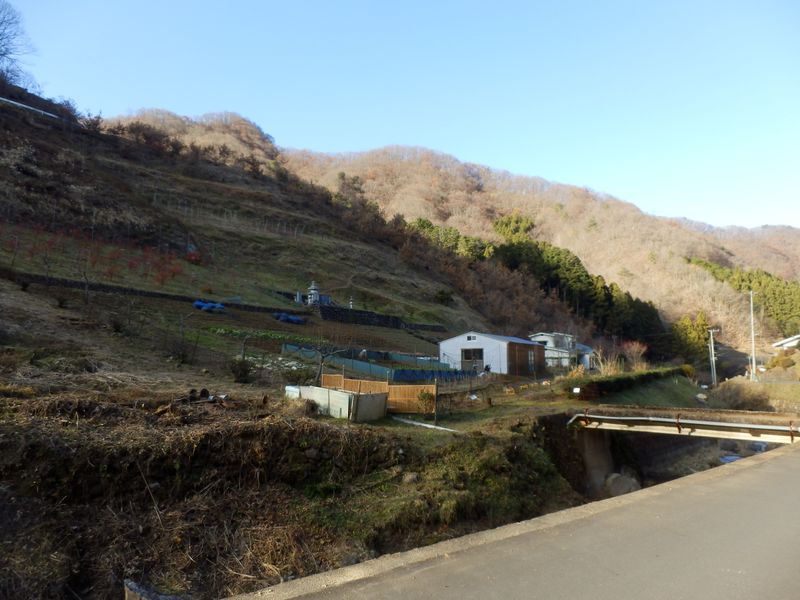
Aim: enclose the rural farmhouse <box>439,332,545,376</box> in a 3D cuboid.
[{"bbox_3d":[9.838,5.528,57.739,6.800,3.950,14.500,-3,-6,26],"label":"rural farmhouse"}]

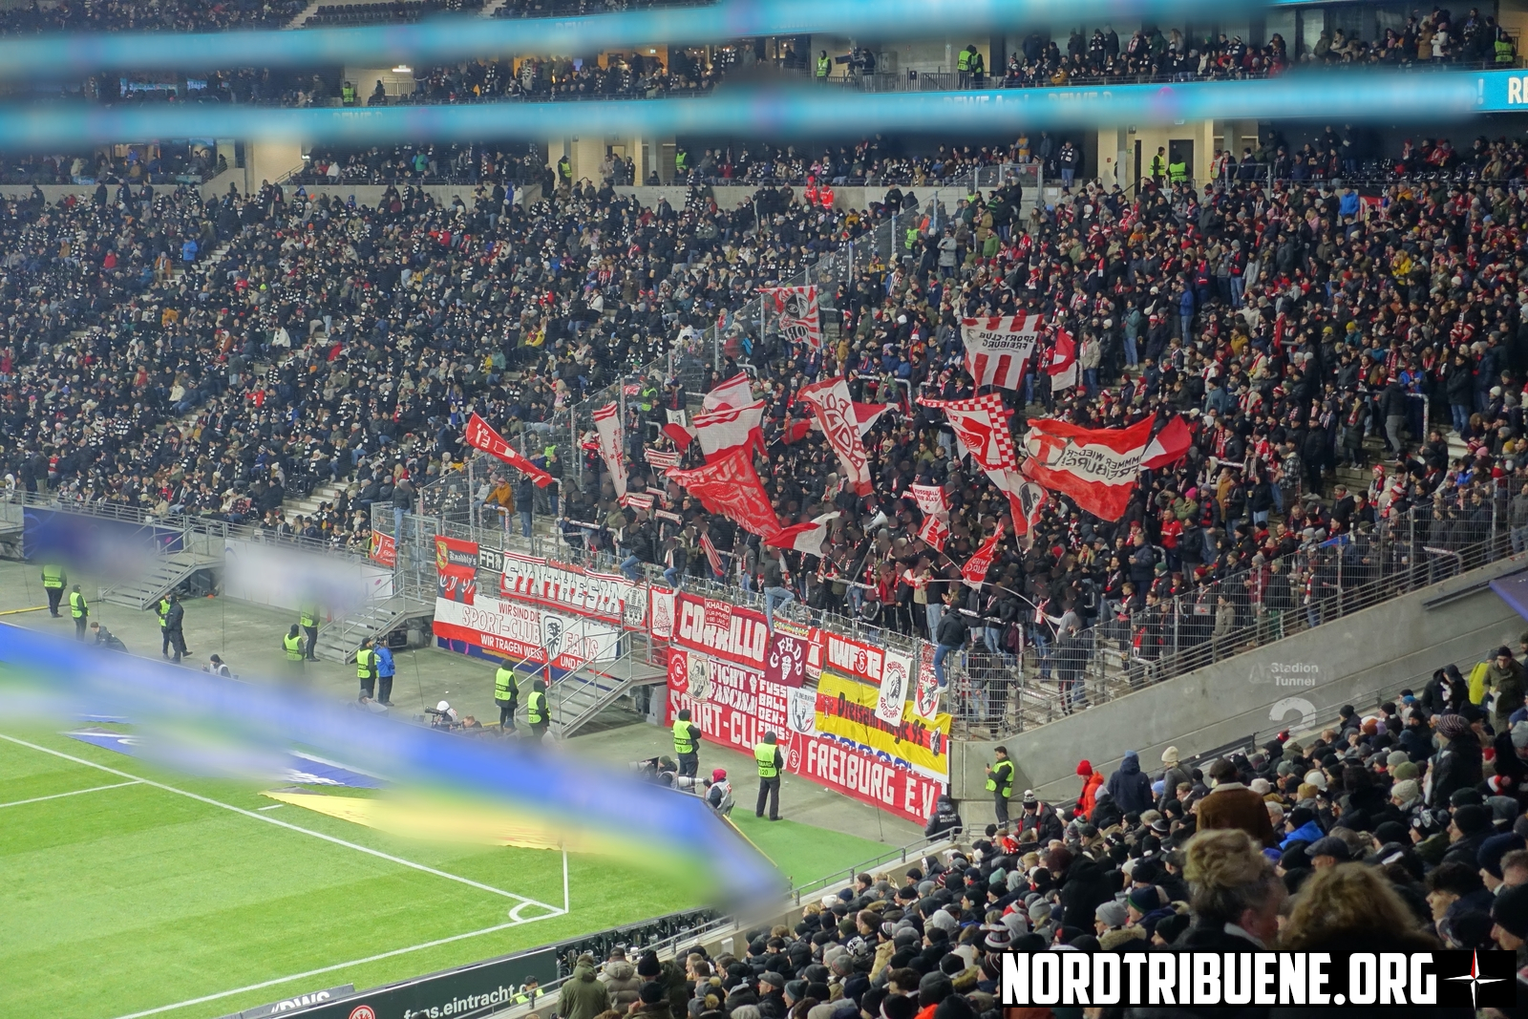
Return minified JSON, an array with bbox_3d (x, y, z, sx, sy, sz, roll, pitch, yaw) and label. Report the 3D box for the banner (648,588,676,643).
[{"bbox_3d":[-2.348,2.438,67.024,0.060,1.200,1.150,-5,9,-31],"label":"banner"}]

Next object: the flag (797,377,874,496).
[{"bbox_3d":[1.605,-1.630,65.200,1.650,2.650,0.600,4,8,23],"label":"flag"}]

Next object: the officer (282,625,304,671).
[{"bbox_3d":[-11.799,3.766,72.823,0.560,1.780,0.380,2,8,18],"label":"officer"}]

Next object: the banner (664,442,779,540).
[{"bbox_3d":[-0.905,-0.418,65.292,2.600,2.100,0.600,0,8,-1],"label":"banner"}]

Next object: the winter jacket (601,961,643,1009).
[{"bbox_3d":[-1.944,6.538,39.500,0.580,0.750,0.400,-3,8,-23],"label":"winter jacket"}]

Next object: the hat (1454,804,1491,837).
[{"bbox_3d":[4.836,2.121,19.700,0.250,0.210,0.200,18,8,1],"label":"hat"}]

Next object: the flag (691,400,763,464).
[{"bbox_3d":[-0.735,-1.783,72.500,1.850,1.700,0.500,-14,6,0],"label":"flag"}]

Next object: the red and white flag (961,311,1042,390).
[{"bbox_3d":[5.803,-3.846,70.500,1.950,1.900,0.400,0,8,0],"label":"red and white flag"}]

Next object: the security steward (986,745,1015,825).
[{"bbox_3d":[4.766,5.642,58.121,0.500,1.760,0.520,-1,8,-6],"label":"security steward"}]

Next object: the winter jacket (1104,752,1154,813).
[{"bbox_3d":[4.813,3.654,38.023,0.600,0.900,0.380,-1,8,-7],"label":"winter jacket"}]

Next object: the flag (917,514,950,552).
[{"bbox_3d":[3.596,0.492,61.000,0.750,0.820,0.250,5,9,30],"label":"flag"}]

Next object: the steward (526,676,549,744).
[{"bbox_3d":[-4.878,4.589,62.522,0.360,1.800,0.550,-7,11,-43],"label":"steward"}]

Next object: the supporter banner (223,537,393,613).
[{"bbox_3d":[-12.979,2.142,81.826,0.200,1.650,8.360,-7,11,-44],"label":"supporter banner"}]

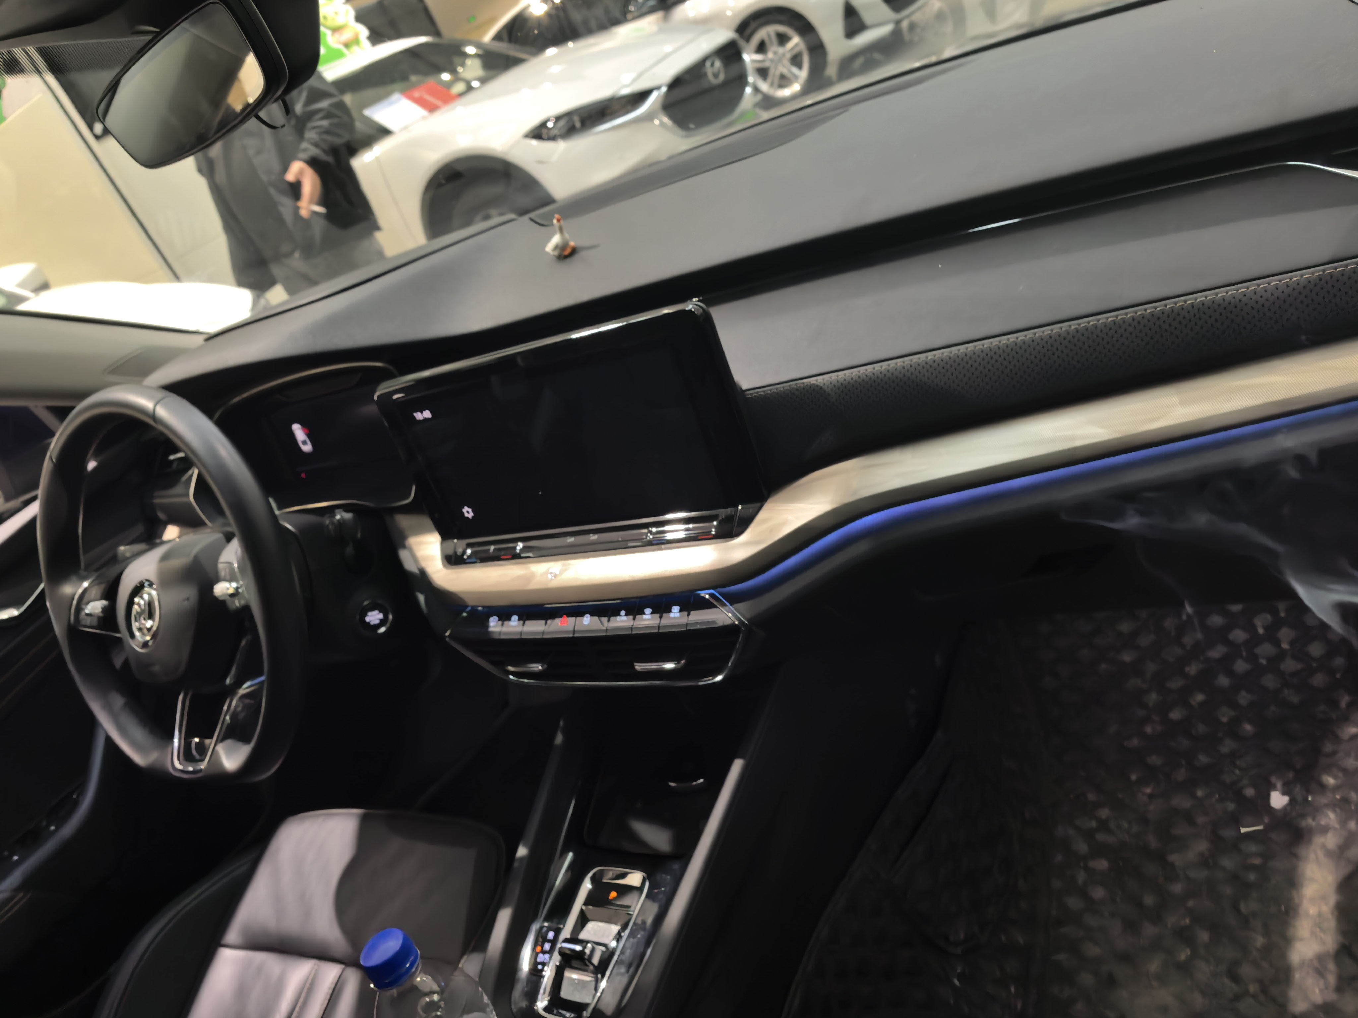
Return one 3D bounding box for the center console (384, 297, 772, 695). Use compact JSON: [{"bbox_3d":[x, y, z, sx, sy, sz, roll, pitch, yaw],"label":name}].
[{"bbox_3d":[-0.084,0.002,0.766,0.337,0.278,0.091,-7,19,31],"label":"center console"}]

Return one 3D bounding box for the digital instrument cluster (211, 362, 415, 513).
[{"bbox_3d":[-0.382,-0.066,0.997,0.325,0.155,0.070,-7,11,31],"label":"digital instrument cluster"}]

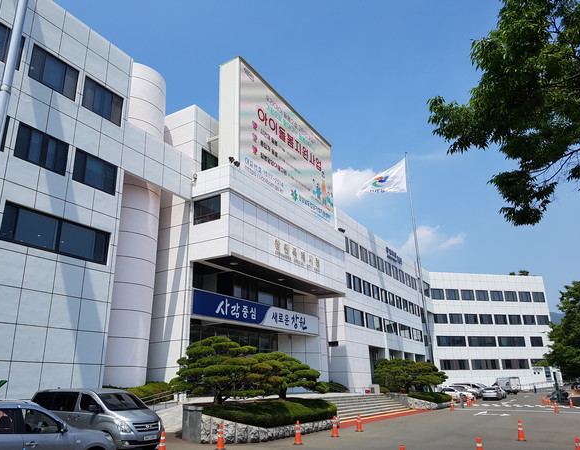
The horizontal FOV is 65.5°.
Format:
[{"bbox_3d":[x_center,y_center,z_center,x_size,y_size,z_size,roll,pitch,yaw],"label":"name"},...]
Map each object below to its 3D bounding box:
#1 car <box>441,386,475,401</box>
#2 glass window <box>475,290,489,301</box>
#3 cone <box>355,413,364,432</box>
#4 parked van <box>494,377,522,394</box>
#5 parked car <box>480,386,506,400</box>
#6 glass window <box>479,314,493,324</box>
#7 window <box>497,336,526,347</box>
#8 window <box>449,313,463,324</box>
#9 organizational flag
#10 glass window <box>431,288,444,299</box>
[{"bbox_3d":[17.222,17.997,48.105,4.500,1.450,1.800,-15,-24,34],"label":"car"},{"bbox_3d":[34.436,12.678,80.609,2.551,1.856,0.200,4,-21,-15],"label":"glass window"},{"bbox_3d":[2.846,8.077,18.405,0.340,0.710,0.340,-2,-20,0],"label":"cone"},{"bbox_3d":[34.623,25.732,72.077,1.800,2.400,4.900,1,-20,-8],"label":"parked van"},{"bbox_3d":[24.804,20.418,54.639,1.860,1.460,4.850,-15,-23,32],"label":"parked car"},{"bbox_3d":[35.119,16.919,80.630,2.482,1.688,0.200,4,-21,-15],"label":"glass window"},{"bbox_3d":[38.102,20.110,77.394,5.346,1.654,0.150,3,-20,-14],"label":"window"},{"bbox_3d":[29.155,16.533,79.061,2.529,1.716,0.200,4,-21,-15],"label":"window"},{"bbox_3d":[8.628,-4.479,42.500,4.600,3.450,0.700,-7,-20,12],"label":"organizational flag"},{"bbox_3d":[21.392,10.048,65.222,2.012,1.515,0.150,4,-20,-16],"label":"glass window"}]

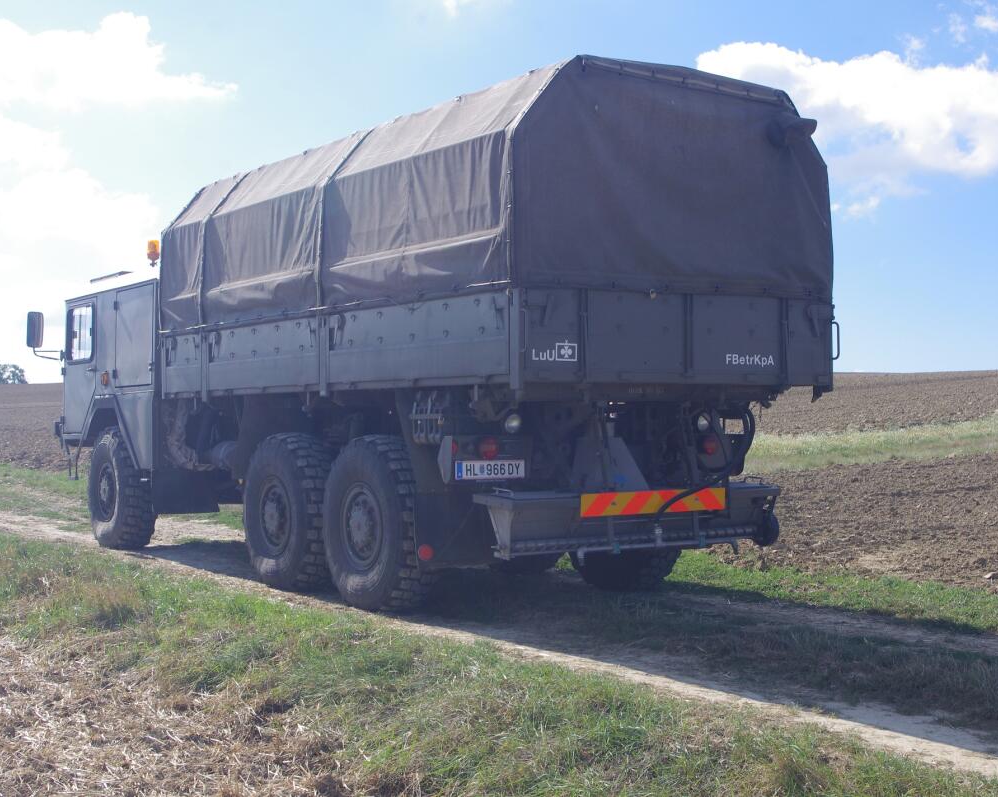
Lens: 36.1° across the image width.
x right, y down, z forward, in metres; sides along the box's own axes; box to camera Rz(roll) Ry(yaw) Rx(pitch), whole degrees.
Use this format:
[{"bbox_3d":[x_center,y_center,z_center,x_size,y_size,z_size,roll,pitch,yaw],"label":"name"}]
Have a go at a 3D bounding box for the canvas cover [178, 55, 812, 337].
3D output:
[{"bbox_3d":[-0.400,-1.294,11.923,2.510,1.399,5.779,0,-1,-33],"label":"canvas cover"}]

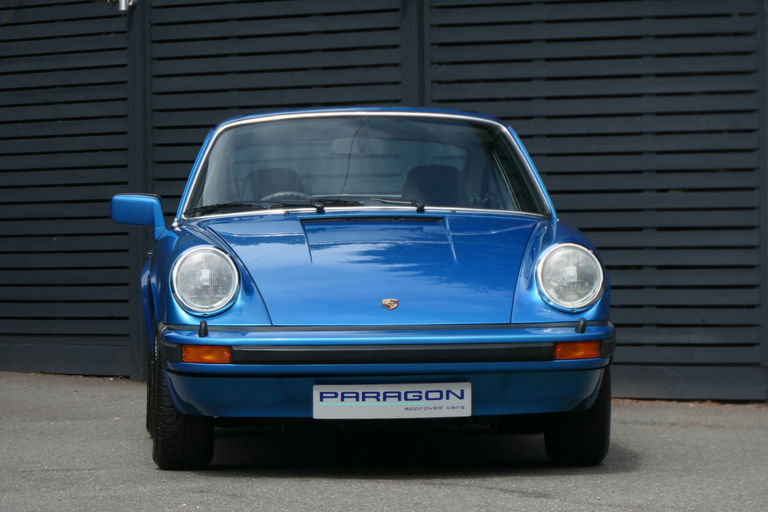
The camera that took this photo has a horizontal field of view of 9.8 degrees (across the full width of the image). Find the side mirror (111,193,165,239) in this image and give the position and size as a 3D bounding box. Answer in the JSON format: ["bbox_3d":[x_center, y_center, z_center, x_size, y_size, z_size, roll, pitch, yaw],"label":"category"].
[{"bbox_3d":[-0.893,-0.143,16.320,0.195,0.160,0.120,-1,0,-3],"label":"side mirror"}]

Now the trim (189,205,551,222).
[{"bbox_3d":[-0.051,-0.151,16.207,1.340,0.060,0.260,-1,0,-3],"label":"trim"}]

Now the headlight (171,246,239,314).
[{"bbox_3d":[-0.602,0.082,15.085,0.228,0.228,0.130,-1,0,-3],"label":"headlight"}]

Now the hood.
[{"bbox_3d":[-0.011,0.041,15.519,1.220,0.380,1.080,-1,0,-3],"label":"hood"}]

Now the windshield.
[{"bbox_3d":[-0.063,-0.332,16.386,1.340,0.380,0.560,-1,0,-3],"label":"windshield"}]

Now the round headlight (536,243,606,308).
[{"bbox_3d":[0.628,0.071,15.154,0.228,0.228,0.130,-1,0,-3],"label":"round headlight"}]

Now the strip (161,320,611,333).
[{"bbox_3d":[0.018,0.240,15.131,1.535,0.045,0.400,-1,0,-3],"label":"strip"}]

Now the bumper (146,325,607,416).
[{"bbox_3d":[0.022,0.381,15.076,1.550,0.320,0.510,-1,0,-3],"label":"bumper"}]

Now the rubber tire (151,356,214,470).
[{"bbox_3d":[-0.704,0.431,15.702,0.208,0.635,0.635,-1,0,-3],"label":"rubber tire"}]

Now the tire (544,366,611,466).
[{"bbox_3d":[0.662,0.419,15.779,0.208,0.635,0.635,-1,0,-3],"label":"tire"}]

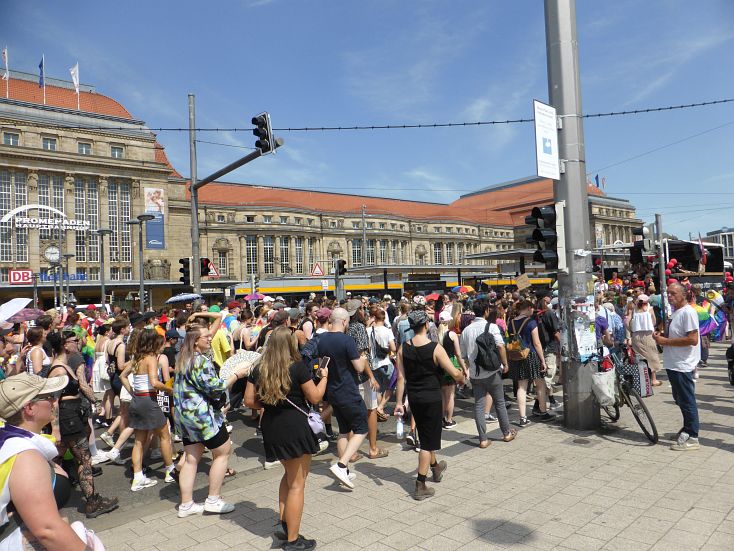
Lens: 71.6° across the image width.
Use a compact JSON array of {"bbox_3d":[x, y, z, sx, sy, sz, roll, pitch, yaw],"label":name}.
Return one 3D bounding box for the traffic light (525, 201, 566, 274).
[{"bbox_3d":[2.287,-0.481,6.450,0.410,0.890,0.290,-2,-2,-7],"label":"traffic light"}]

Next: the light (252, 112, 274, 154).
[{"bbox_3d":[-2.472,-3.375,12.100,0.370,0.910,0.320,-11,4,-43],"label":"light"}]

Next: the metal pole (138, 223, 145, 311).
[{"bbox_3d":[-9.688,0.385,21.966,0.150,5.470,0.150,-2,-2,0],"label":"metal pole"}]

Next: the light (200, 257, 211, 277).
[{"bbox_3d":[-5.139,-0.271,16.200,0.270,0.600,0.270,-5,-3,42],"label":"light"}]

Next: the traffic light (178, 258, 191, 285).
[{"bbox_3d":[-5.760,-0.111,16.200,0.350,0.880,0.280,0,-3,-42],"label":"traffic light"}]

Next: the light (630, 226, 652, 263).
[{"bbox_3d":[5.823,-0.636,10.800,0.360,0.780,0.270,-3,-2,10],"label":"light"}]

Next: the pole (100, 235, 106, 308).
[{"bbox_3d":[-12.889,0.679,24.951,0.150,5.410,0.150,-2,-2,0],"label":"pole"}]

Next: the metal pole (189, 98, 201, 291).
[{"bbox_3d":[-5.438,-1.565,16.165,0.210,8.510,0.210,-2,-2,0],"label":"metal pole"}]

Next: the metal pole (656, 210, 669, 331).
[{"bbox_3d":[6.281,0.318,10.778,0.120,3.290,0.120,-2,-2,0],"label":"metal pole"}]

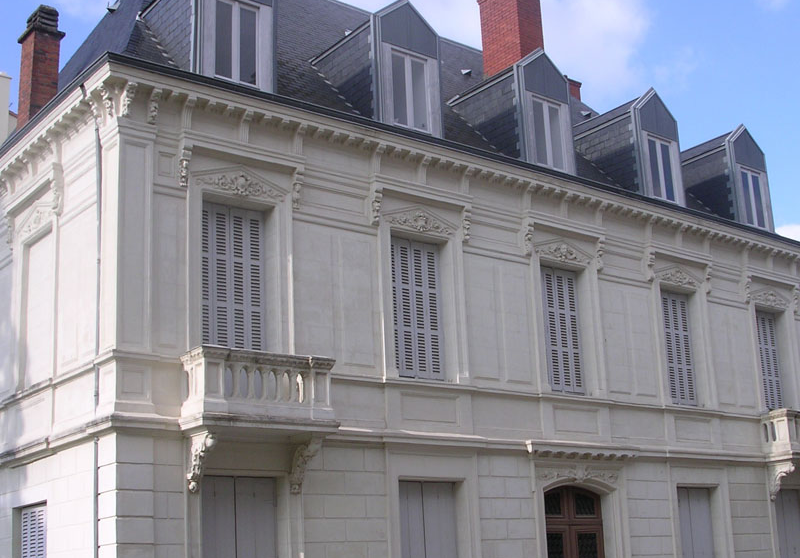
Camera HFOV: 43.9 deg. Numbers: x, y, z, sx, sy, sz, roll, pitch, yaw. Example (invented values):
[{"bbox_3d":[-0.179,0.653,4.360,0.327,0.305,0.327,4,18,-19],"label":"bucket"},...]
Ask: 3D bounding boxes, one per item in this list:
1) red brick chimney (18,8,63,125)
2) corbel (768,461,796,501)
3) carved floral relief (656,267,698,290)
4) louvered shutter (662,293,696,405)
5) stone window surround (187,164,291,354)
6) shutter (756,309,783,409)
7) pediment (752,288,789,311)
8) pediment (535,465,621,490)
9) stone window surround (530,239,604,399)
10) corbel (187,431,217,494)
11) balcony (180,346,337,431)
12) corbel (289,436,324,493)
[{"bbox_3d":[-6.416,-3.644,17.734,0.520,2.270,0.930,10,-19,-37],"label":"red brick chimney"},{"bbox_3d":[7.608,4.063,19.873,0.200,0.739,0.546,8,-17,-35],"label":"corbel"},{"bbox_3d":[5.610,-0.064,19.982,1.200,0.380,0.100,9,-19,-34],"label":"carved floral relief"},{"bbox_3d":[5.726,1.418,20.273,1.150,2.390,0.220,10,-19,-37],"label":"louvered shutter"},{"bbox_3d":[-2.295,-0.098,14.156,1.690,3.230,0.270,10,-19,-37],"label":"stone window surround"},{"bbox_3d":[8.365,2.090,22.279,1.160,2.700,0.080,10,-19,-37],"label":"shutter"},{"bbox_3d":[7.989,0.422,21.458,1.079,0.441,0.120,8,-17,-35],"label":"pediment"},{"bbox_3d":[3.065,3.395,17.018,1.881,0.368,0.160,8,-17,-35],"label":"pediment"},{"bbox_3d":[3.088,0.712,18.258,1.720,2.980,0.270,10,-19,-37],"label":"stone window surround"},{"bbox_3d":[-2.570,2.376,12.868,0.200,0.744,0.546,8,-17,-35],"label":"corbel"},{"bbox_3d":[-1.900,1.555,13.482,2.010,1.065,0.707,8,-17,-35],"label":"balcony"},{"bbox_3d":[-1.292,2.561,13.711,0.230,0.760,0.550,10,-19,-37],"label":"corbel"}]

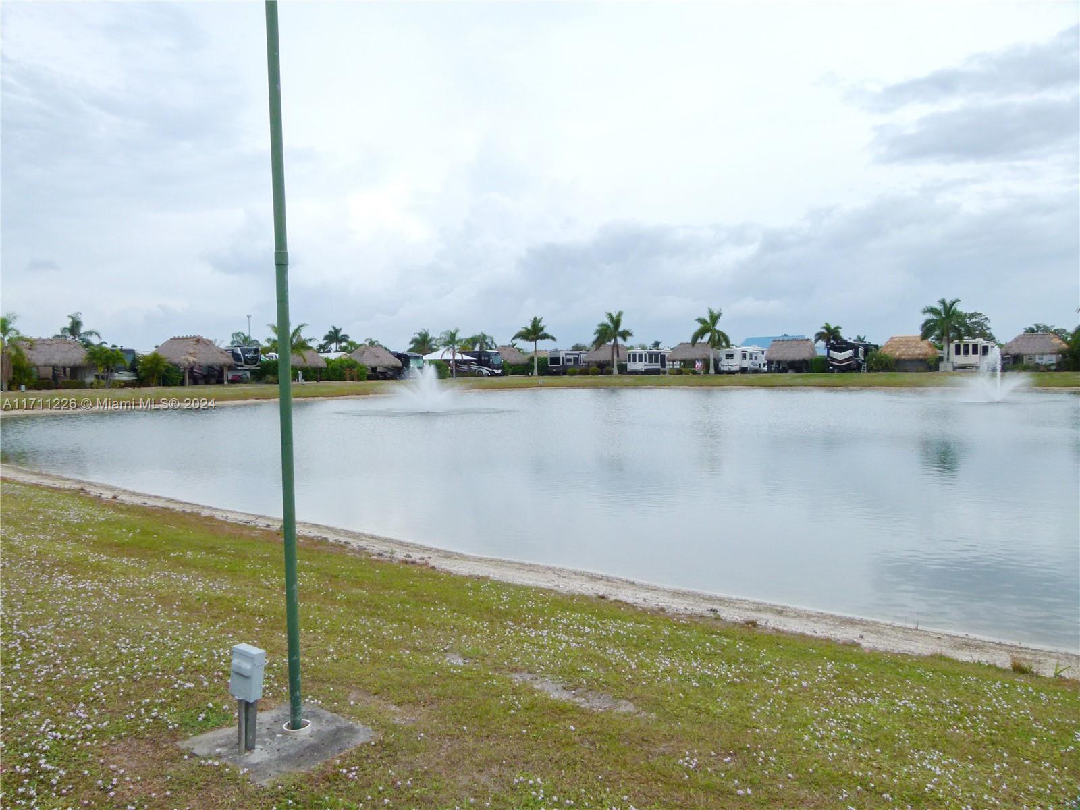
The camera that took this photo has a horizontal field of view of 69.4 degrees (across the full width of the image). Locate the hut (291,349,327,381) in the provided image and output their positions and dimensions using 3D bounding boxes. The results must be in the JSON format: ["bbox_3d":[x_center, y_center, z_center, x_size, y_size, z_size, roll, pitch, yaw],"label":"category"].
[{"bbox_3d":[-24.040,-3.980,79.500,3.700,3.400,3.600,-3,4,-41],"label":"hut"}]

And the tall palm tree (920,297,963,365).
[{"bbox_3d":[44.420,-7.720,86.000,4.600,8.190,4.600,1,3,27],"label":"tall palm tree"}]

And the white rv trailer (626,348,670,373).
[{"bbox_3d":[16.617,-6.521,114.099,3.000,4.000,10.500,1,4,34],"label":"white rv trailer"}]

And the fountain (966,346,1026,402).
[{"bbox_3d":[26.650,-1.830,45.500,3.100,3.270,3.100,1,3,30],"label":"fountain"}]

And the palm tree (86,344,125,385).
[{"bbox_3d":[-42.271,-3.814,76.112,3.900,4.300,3.700,-1,3,0],"label":"palm tree"}]

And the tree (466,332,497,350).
[{"bbox_3d":[-9.550,-8.260,127.000,4.900,7.240,4.900,-1,3,-4],"label":"tree"}]

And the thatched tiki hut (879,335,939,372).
[{"bbox_3d":[41.840,-5.790,88.500,6.100,4.210,5.200,0,3,26],"label":"thatched tiki hut"}]

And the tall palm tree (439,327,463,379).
[{"bbox_3d":[-11.641,-6.786,102.000,3.200,6.600,3.200,0,5,0],"label":"tall palm tree"}]

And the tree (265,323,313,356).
[{"bbox_3d":[-28.321,-6.093,88.000,5.600,6.600,5.400,0,5,0],"label":"tree"}]

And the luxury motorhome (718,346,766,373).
[{"bbox_3d":[27.736,-6.366,107.026,2.550,3.750,10.000,3,6,36],"label":"luxury motorhome"}]

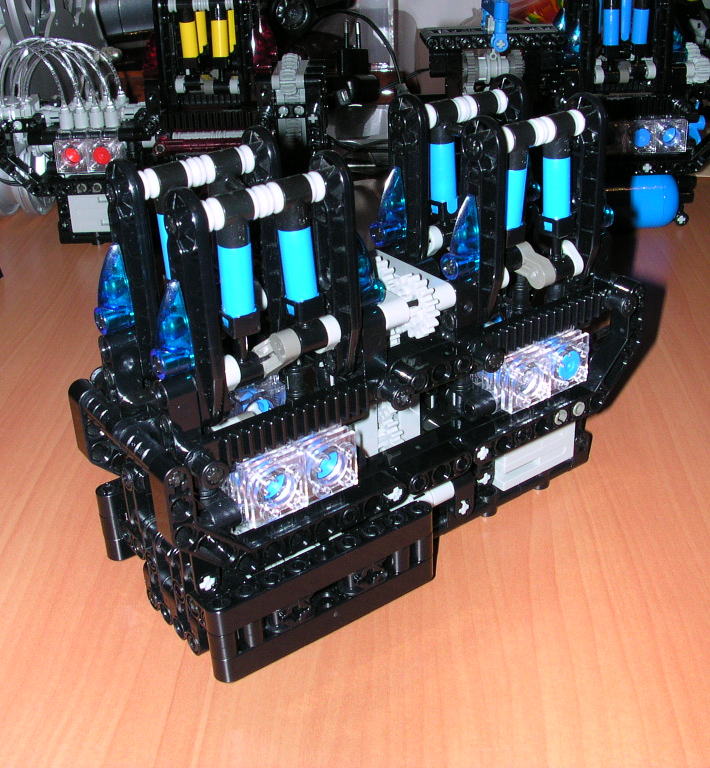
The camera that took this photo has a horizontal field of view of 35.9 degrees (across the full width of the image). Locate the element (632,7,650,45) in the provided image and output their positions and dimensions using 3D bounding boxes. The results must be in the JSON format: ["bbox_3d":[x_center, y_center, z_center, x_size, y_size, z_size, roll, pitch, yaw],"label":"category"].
[{"bbox_3d":[0.143,-0.179,0.549,0.008,0.018,0.008,-4,29,0],"label":"element"}]

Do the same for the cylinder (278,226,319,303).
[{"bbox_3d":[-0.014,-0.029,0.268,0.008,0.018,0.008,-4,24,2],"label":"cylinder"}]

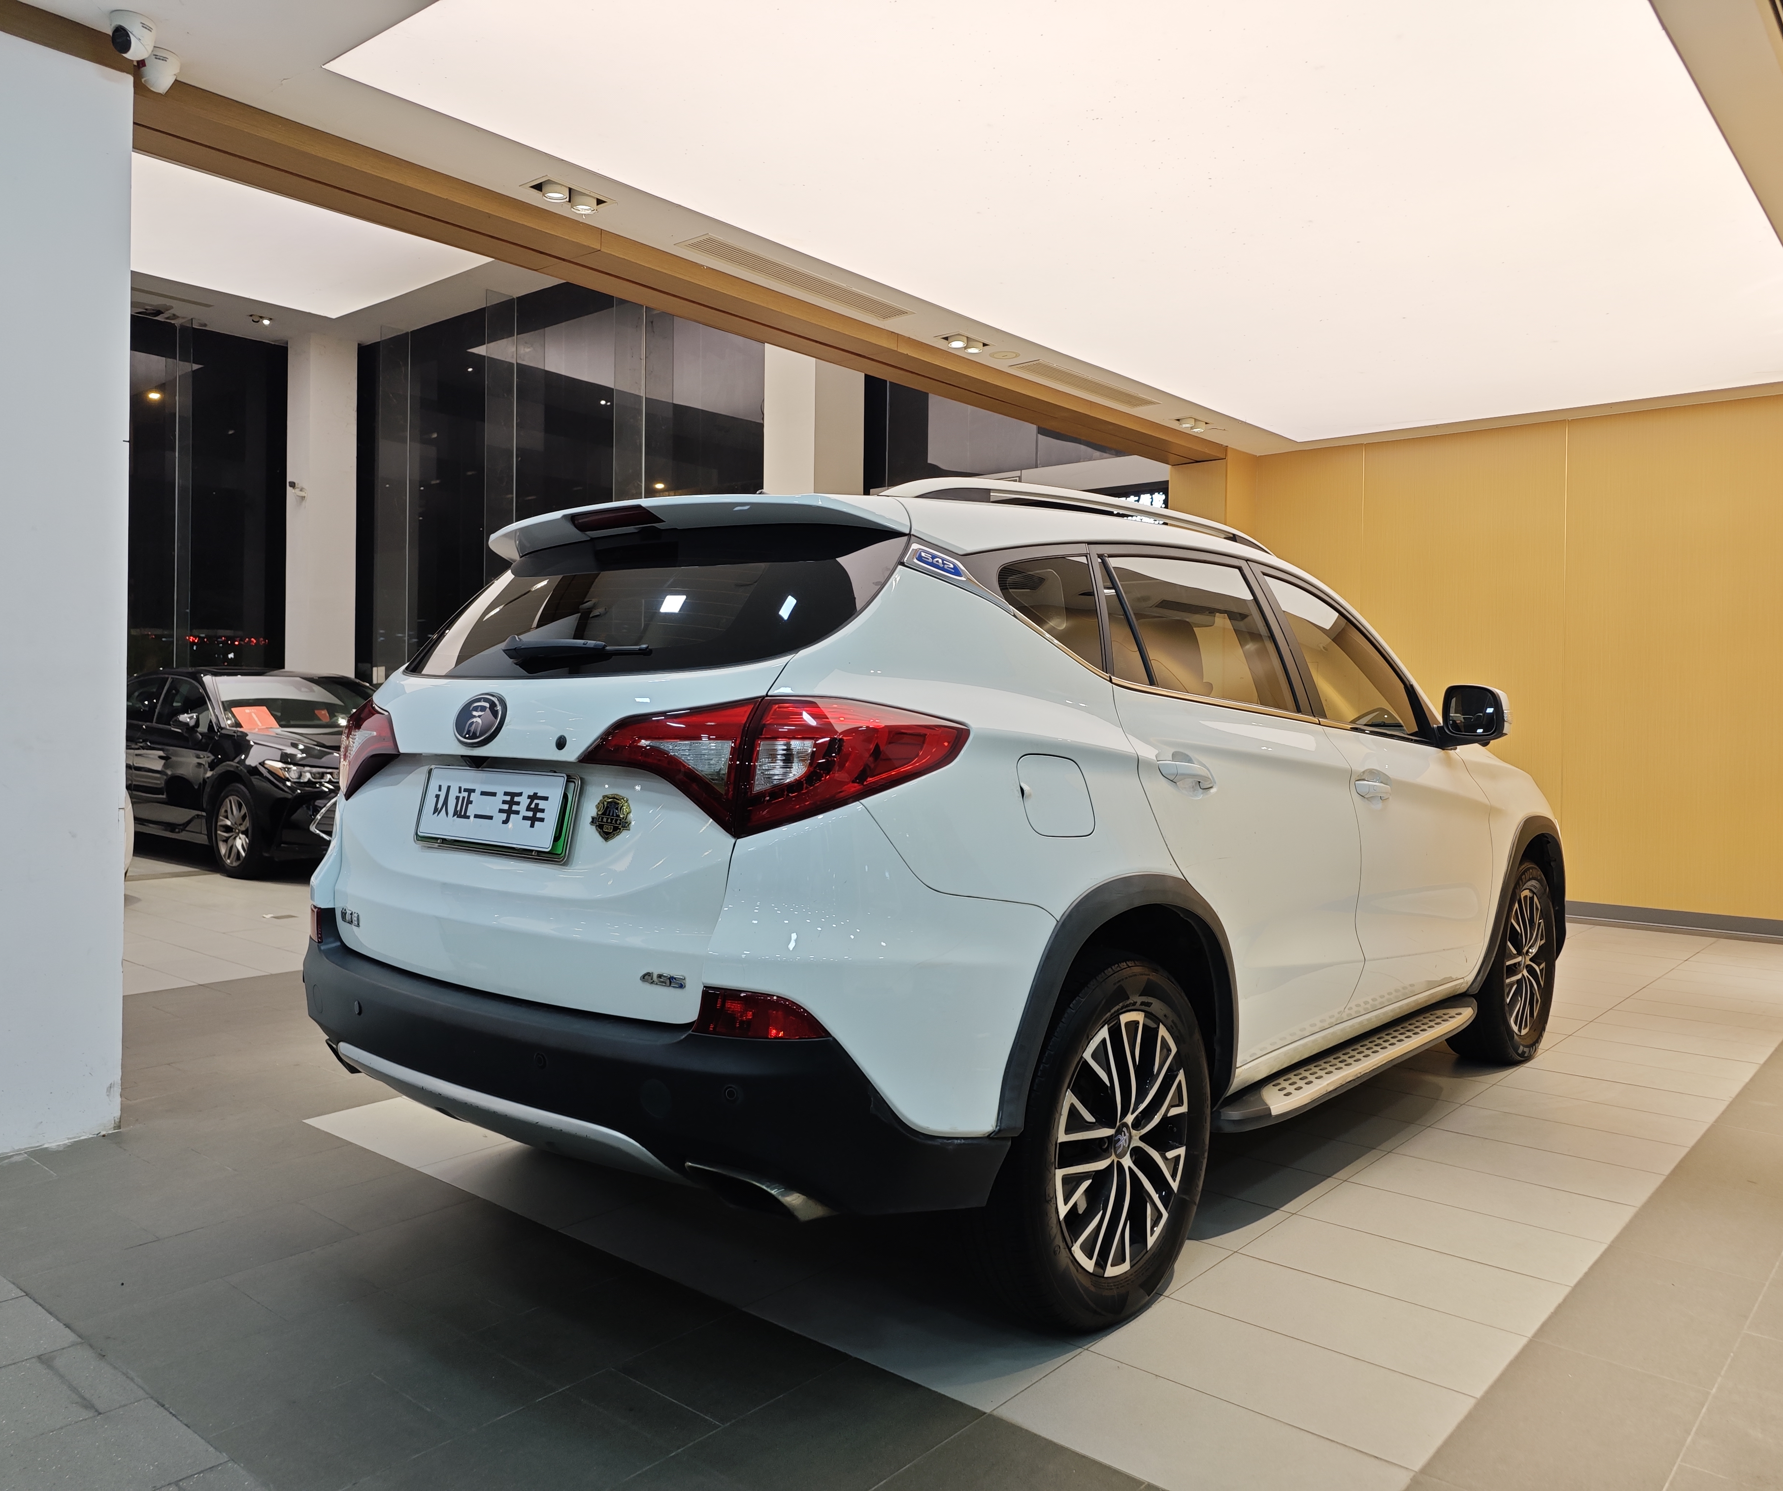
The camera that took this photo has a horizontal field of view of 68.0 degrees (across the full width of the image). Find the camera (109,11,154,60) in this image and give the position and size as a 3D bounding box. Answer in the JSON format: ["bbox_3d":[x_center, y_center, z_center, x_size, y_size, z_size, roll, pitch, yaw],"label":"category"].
[{"bbox_3d":[-2.012,-1.872,3.500,0.112,0.098,0.114,1,1,22],"label":"camera"}]

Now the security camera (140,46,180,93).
[{"bbox_3d":[-2.062,-1.885,3.720,0.112,0.098,0.114,1,1,41],"label":"security camera"}]

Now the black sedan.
[{"bbox_3d":[-4.927,0.124,10.435,4.930,1.450,1.850,1,1,40],"label":"black sedan"}]

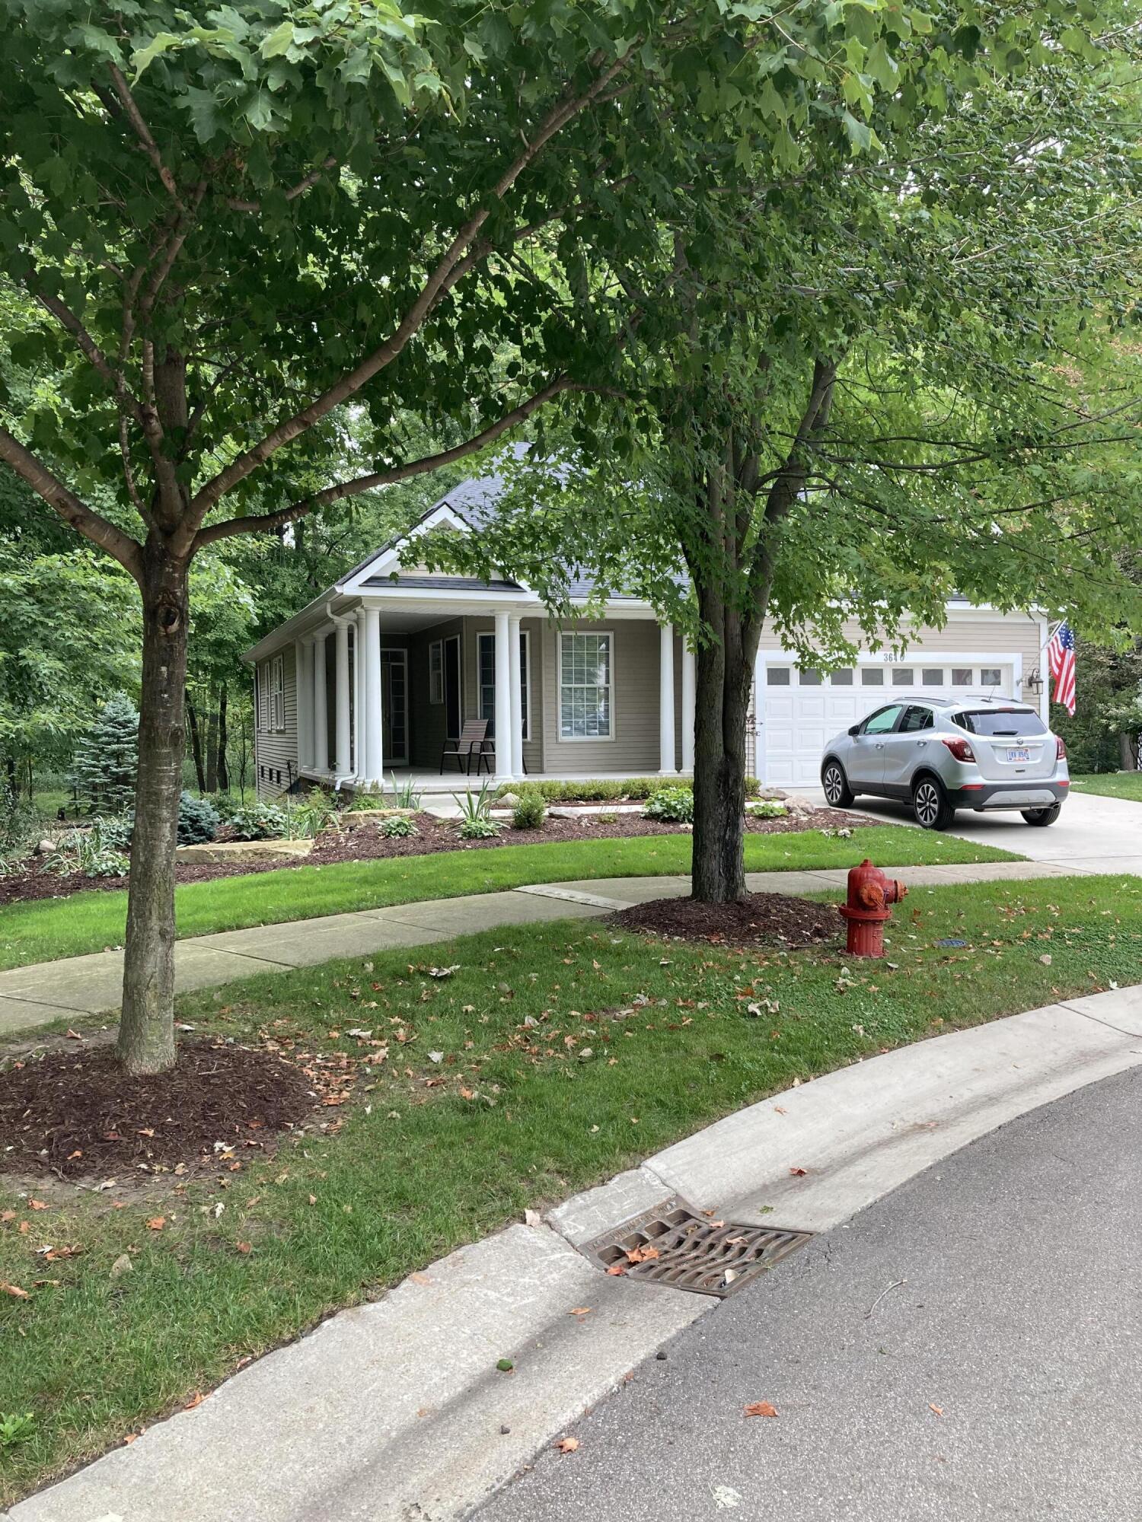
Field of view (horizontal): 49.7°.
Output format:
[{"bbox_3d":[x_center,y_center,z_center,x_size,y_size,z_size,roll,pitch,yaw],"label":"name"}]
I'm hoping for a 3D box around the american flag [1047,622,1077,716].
[{"bbox_3d":[8.366,-1.572,21.000,0.220,1.620,0.680,-1,2,-19],"label":"american flag"}]

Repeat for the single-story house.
[{"bbox_3d":[0.173,-2.789,26.571,13.000,6.600,14.800,-1,2,-19],"label":"single-story house"}]

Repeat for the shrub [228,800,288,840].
[{"bbox_3d":[-3.607,0.679,14.200,0.680,0.480,0.620,-1,2,-19],"label":"shrub"}]

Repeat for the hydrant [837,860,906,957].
[{"bbox_3d":[1.956,0.941,7.970,0.430,0.640,0.440,-1,1,2],"label":"hydrant"}]

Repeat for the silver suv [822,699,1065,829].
[{"bbox_3d":[4.908,-0.067,16.828,1.800,1.660,4.280,-1,5,-14],"label":"silver suv"}]

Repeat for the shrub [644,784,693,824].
[{"bbox_3d":[1.285,0.555,15.750,0.740,0.490,0.720,-1,1,0],"label":"shrub"}]

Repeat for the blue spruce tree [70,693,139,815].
[{"bbox_3d":[-7.390,-0.090,20.000,1.550,2.080,1.550,-1,2,-19],"label":"blue spruce tree"}]

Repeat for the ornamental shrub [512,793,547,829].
[{"bbox_3d":[-0.510,0.613,15.100,0.430,0.460,0.430,-1,1,0],"label":"ornamental shrub"}]

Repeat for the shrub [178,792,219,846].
[{"bbox_3d":[-4.345,0.647,13.950,0.740,0.640,0.740,-1,2,-19],"label":"shrub"}]

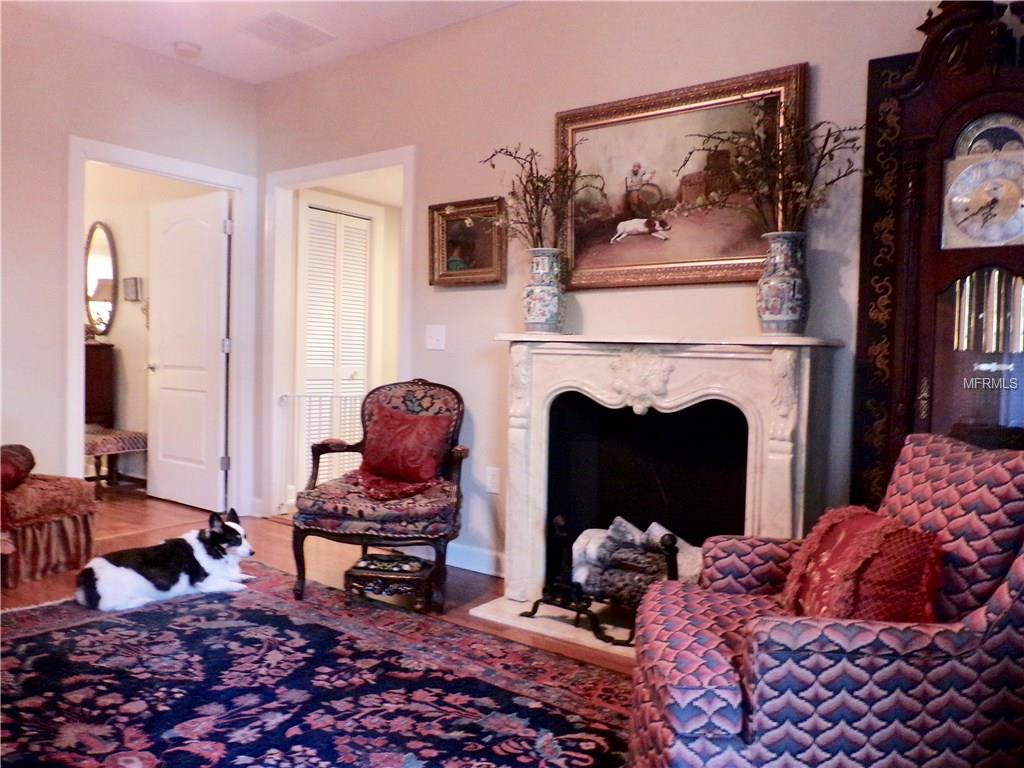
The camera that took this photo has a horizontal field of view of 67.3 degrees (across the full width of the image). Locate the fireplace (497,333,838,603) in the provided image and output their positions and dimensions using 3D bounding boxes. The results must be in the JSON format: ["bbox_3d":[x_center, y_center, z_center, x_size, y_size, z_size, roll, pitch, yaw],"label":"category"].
[{"bbox_3d":[0.544,0.389,3.028,1.326,1.154,0.334,3,3,38],"label":"fireplace"}]

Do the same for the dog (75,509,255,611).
[{"bbox_3d":[-1.500,0.757,3.388,0.688,0.334,0.314,-1,3,-41],"label":"dog"}]

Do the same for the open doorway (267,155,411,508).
[{"bbox_3d":[-1.000,-0.192,4.485,1.285,2.156,0.152,3,3,38],"label":"open doorway"}]

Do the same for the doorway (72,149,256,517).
[{"bbox_3d":[-2.017,-0.212,4.476,0.152,2.156,1.083,3,3,38],"label":"doorway"}]

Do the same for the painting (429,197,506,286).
[{"bbox_3d":[-0.225,-0.689,3.764,0.491,0.410,0.051,3,6,38],"label":"painting"}]

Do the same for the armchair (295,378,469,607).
[{"bbox_3d":[-0.542,0.456,3.539,0.638,0.951,0.678,2,3,11],"label":"armchair"}]

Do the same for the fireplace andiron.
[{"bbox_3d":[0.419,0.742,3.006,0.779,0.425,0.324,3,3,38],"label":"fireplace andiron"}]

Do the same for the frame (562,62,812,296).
[{"bbox_3d":[0.632,-0.776,3.062,1.052,0.759,0.061,3,8,38],"label":"frame"}]

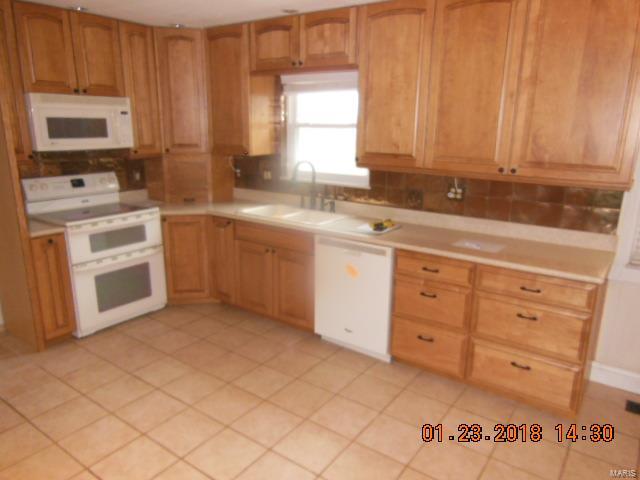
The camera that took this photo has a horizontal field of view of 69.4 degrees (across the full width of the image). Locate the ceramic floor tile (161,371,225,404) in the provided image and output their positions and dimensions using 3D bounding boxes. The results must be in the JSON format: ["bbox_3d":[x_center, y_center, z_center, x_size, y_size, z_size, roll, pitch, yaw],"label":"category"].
[{"bbox_3d":[-0.800,0.937,2.945,0.307,0.010,0.307,11,17,34],"label":"ceramic floor tile"}]

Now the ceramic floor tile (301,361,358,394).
[{"bbox_3d":[0.072,0.914,3.089,0.306,0.010,0.306,11,17,34],"label":"ceramic floor tile"}]

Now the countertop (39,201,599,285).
[{"bbox_3d":[-0.329,-0.012,3.111,3.811,0.043,1.930,11,17,34],"label":"countertop"}]

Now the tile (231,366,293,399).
[{"bbox_3d":[-0.360,0.917,2.981,0.302,0.012,0.302,11,17,34],"label":"tile"}]

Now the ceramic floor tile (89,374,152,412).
[{"bbox_3d":[-1.234,0.950,2.875,0.307,0.010,0.307,11,17,34],"label":"ceramic floor tile"}]

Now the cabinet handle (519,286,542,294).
[{"bbox_3d":[1.151,0.273,2.517,0.105,0.018,0.030,11,17,34],"label":"cabinet handle"}]

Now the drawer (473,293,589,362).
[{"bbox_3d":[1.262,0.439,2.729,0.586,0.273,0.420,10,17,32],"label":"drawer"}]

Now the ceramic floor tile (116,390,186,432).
[{"bbox_3d":[-0.969,0.987,2.666,0.302,0.012,0.302,11,17,34],"label":"ceramic floor tile"}]

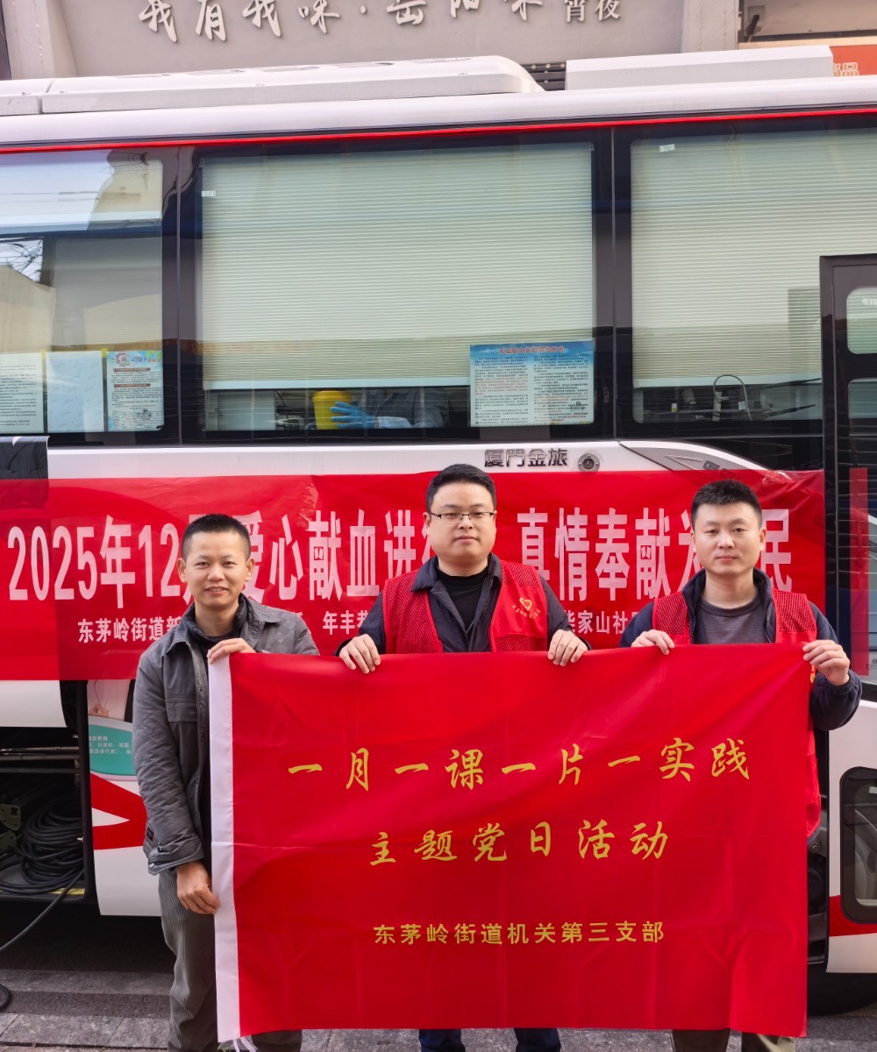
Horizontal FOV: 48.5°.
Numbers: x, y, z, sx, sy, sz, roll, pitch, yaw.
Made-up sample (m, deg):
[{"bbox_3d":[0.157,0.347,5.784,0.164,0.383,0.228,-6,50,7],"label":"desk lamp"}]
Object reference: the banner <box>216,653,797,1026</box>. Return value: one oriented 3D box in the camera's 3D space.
[{"bbox_3d":[0.165,0.773,2.381,1.440,0.965,0.080,0,0,3],"label":"banner"}]

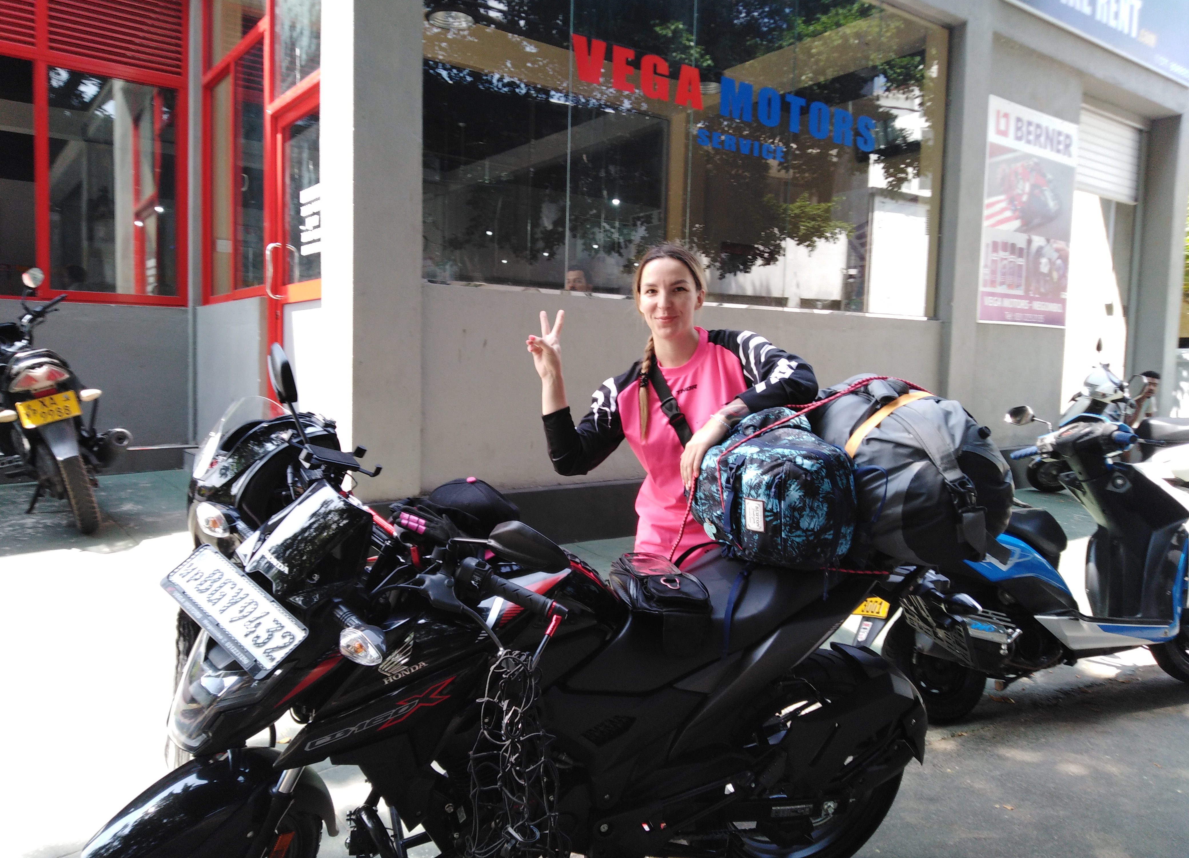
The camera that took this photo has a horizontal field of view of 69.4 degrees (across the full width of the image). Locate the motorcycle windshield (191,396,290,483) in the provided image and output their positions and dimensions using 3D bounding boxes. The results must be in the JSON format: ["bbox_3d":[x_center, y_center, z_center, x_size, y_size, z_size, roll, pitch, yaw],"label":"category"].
[{"bbox_3d":[-0.792,0.026,1.930,0.200,0.190,0.240,1,4,-6],"label":"motorcycle windshield"}]

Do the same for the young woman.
[{"bbox_3d":[0.166,0.345,2.117,0.680,1.580,0.440,2,4,5],"label":"young woman"}]

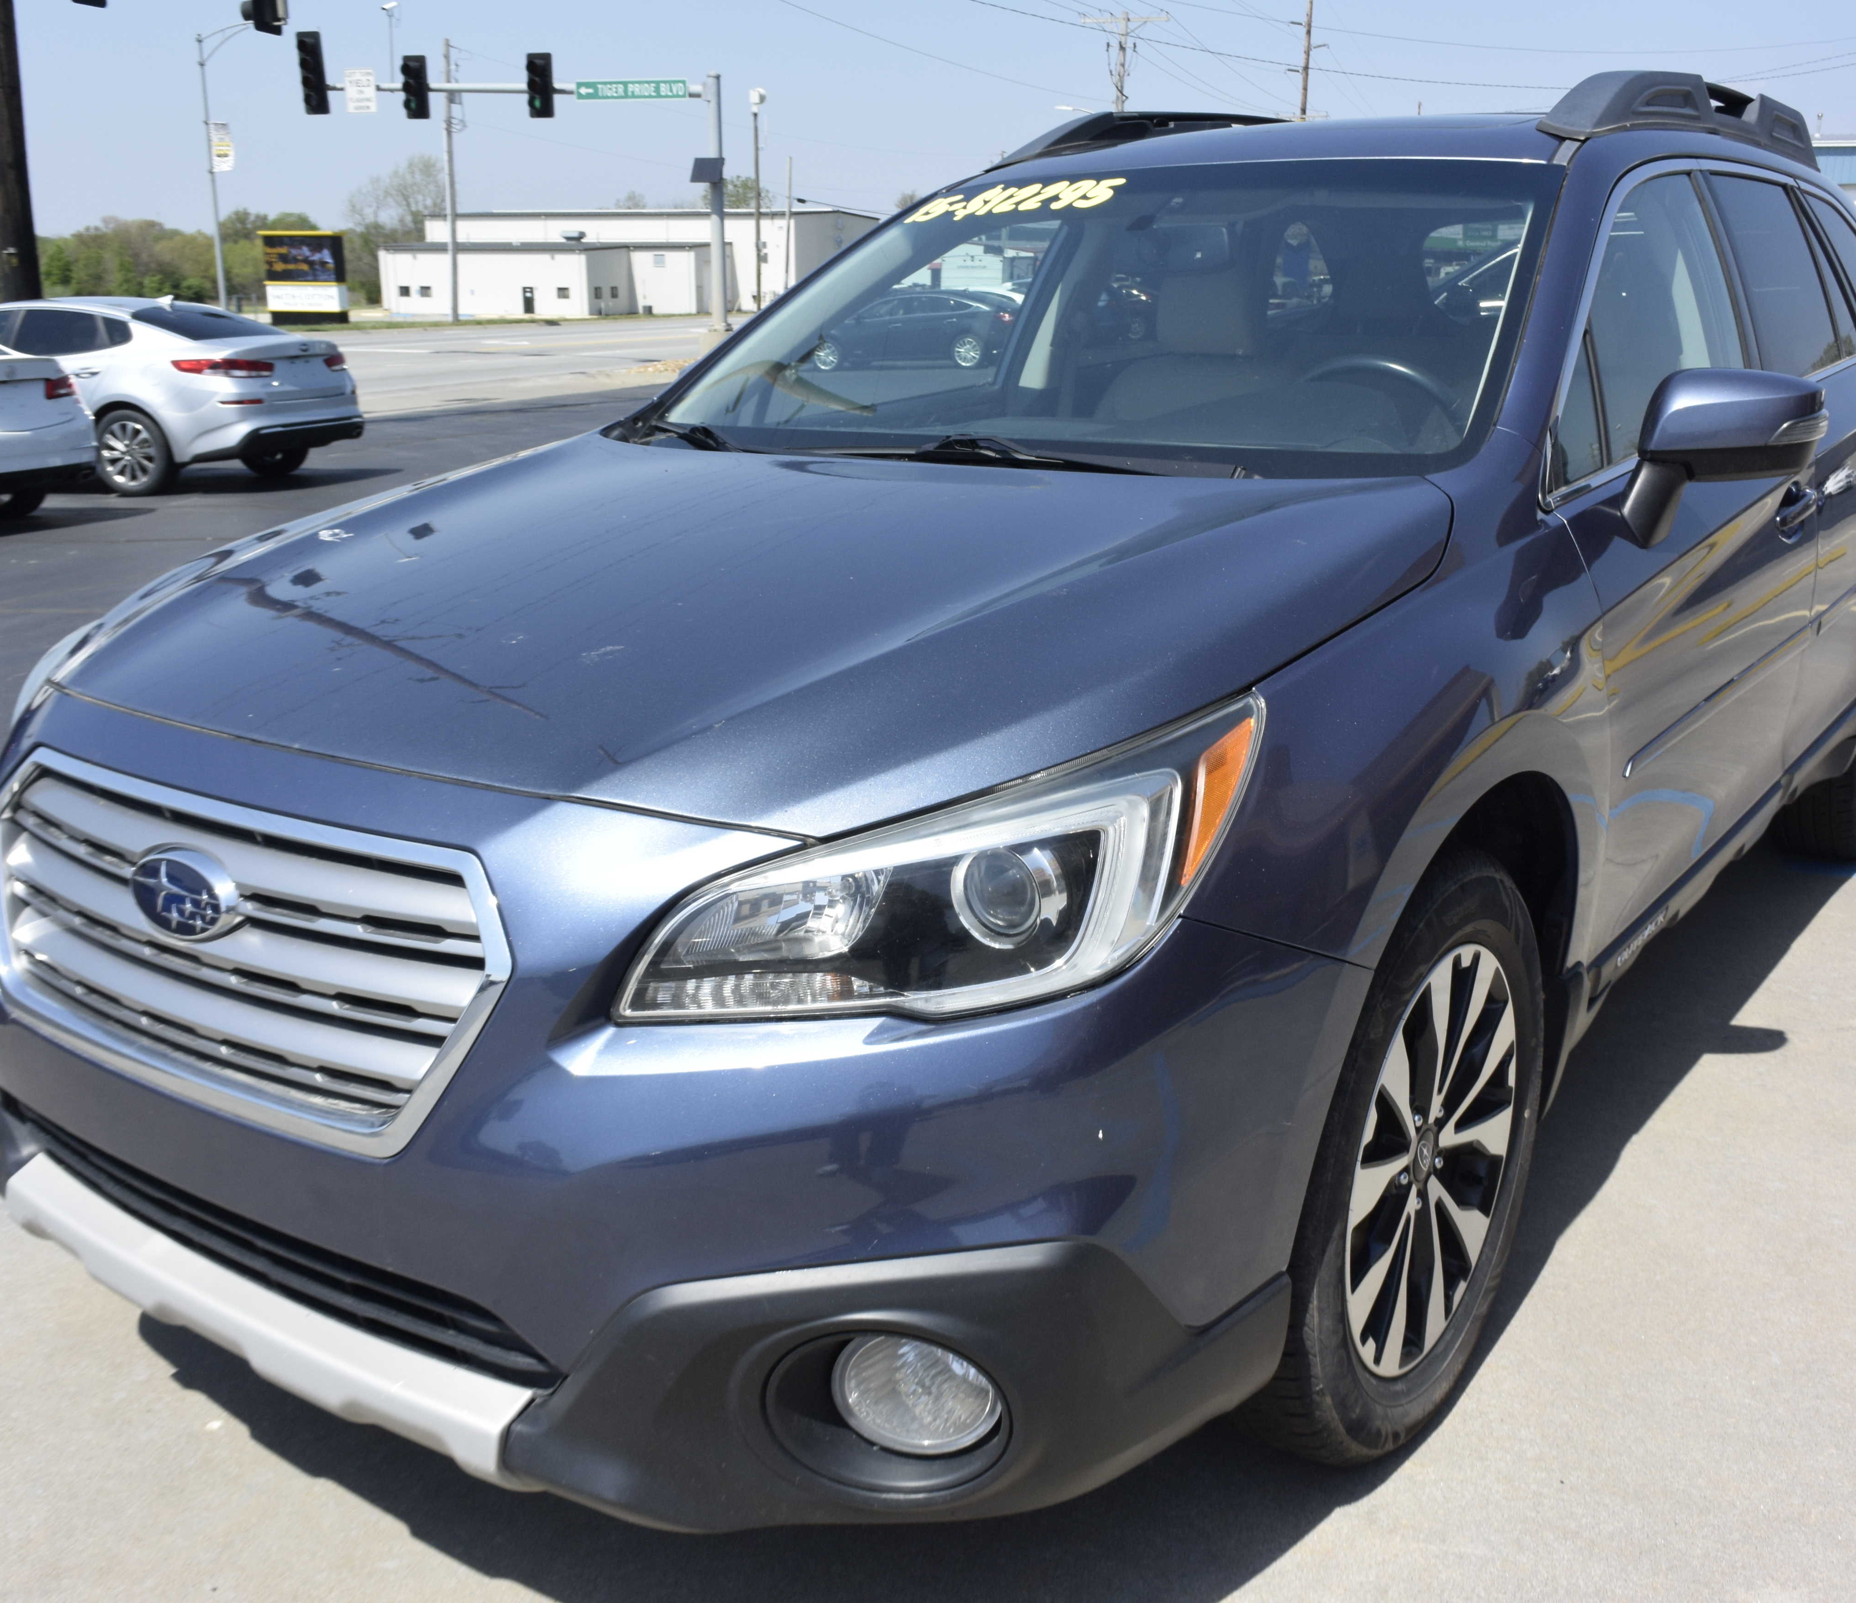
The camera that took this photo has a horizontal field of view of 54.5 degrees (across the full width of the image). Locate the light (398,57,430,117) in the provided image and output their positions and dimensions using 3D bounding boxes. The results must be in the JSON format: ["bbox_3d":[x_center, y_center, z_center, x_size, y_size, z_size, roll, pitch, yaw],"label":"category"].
[{"bbox_3d":[-9.302,-12.893,32.547,0.350,1.070,0.420,3,15,9],"label":"light"}]

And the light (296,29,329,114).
[{"bbox_3d":[-13.647,-16.163,40.000,0.620,1.680,0.420,6,17,18],"label":"light"}]

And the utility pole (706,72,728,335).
[{"bbox_3d":[-4.245,-11.994,36.313,0.330,5.016,0.330,0,16,0],"label":"utility pole"}]

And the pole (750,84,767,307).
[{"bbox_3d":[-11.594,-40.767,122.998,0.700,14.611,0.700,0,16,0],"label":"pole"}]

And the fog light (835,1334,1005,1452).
[{"bbox_3d":[-0.004,0.503,1.551,0.135,0.120,0.075,6,17,26],"label":"fog light"}]

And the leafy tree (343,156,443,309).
[{"bbox_3d":[-45.279,-48.422,153.309,9.000,12.345,8.500,0,16,0],"label":"leafy tree"}]

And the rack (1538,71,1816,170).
[{"bbox_3d":[1.511,-1.276,3.428,0.135,0.160,1.750,10,18,35],"label":"rack"}]

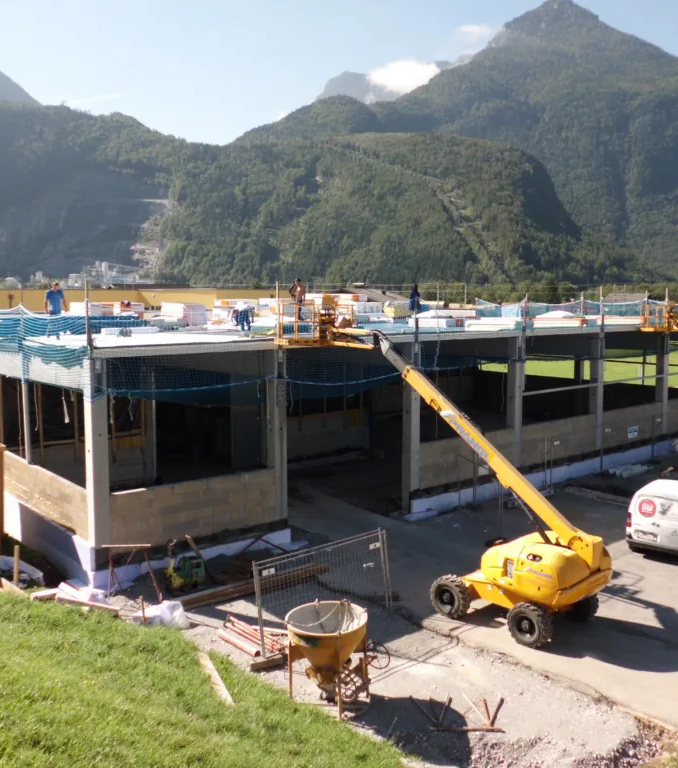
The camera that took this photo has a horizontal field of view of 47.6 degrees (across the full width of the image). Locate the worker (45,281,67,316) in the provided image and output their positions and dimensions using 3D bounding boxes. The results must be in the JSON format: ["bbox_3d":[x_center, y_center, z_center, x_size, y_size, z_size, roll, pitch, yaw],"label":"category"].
[{"bbox_3d":[-8.491,-2.194,23.004,0.600,1.760,0.380,-3,7,-20],"label":"worker"}]

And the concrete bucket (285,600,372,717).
[{"bbox_3d":[-0.178,4.942,13.911,1.480,1.580,1.480,0,7,0],"label":"concrete bucket"}]

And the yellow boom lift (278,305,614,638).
[{"bbox_3d":[2.361,1.510,19.331,9.600,7.350,2.450,7,10,45],"label":"yellow boom lift"}]

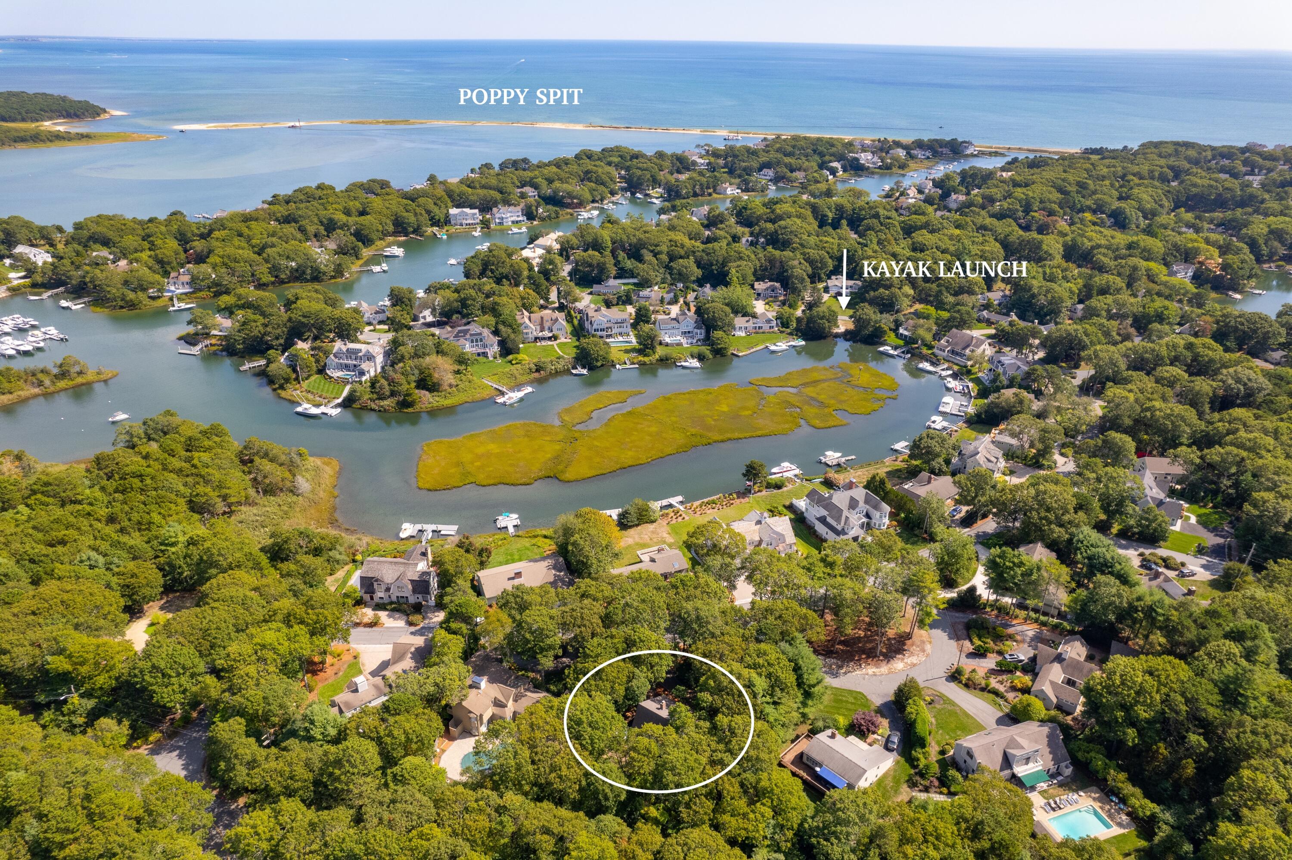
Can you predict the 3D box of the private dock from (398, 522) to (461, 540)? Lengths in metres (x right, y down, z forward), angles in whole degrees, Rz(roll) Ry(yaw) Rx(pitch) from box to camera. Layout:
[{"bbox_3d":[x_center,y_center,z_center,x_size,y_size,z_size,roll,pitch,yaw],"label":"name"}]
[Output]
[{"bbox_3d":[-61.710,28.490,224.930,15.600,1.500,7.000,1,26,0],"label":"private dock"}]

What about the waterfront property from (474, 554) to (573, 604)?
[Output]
[{"bbox_3d":[-30.230,36.340,195.660,21.300,5.800,12.300,-11,29,-21],"label":"waterfront property"}]

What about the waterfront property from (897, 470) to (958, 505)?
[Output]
[{"bbox_3d":[83.710,17.990,235.060,15.300,5.800,12.500,-16,31,-30],"label":"waterfront property"}]

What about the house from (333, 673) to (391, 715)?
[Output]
[{"bbox_3d":[-59.360,54.720,163.530,10.860,6.800,8.060,-16,31,-30],"label":"house"}]

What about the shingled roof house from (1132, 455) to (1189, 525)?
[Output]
[{"bbox_3d":[155.430,17.230,236.710,18.990,8.500,28.090,4,27,7],"label":"shingled roof house"}]

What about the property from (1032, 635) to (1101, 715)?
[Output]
[{"bbox_3d":[90.360,51.830,170.900,12.360,6.200,20.790,19,32,33],"label":"property"}]

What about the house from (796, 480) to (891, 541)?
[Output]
[{"bbox_3d":[56.590,21.910,222.090,18.000,9.800,18.500,-13,29,-25],"label":"house"}]

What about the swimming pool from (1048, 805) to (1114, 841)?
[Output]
[{"bbox_3d":[77.860,70.840,141.080,9.700,1.500,4.850,-8,28,-17],"label":"swimming pool"}]

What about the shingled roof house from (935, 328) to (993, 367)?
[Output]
[{"bbox_3d":[140.790,-37.140,352.490,18.070,9.000,18.350,-14,30,-26],"label":"shingled roof house"}]

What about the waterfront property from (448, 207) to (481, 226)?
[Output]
[{"bbox_3d":[-134.820,-160.690,594.300,20.500,12.500,13.000,-7,27,-14],"label":"waterfront property"}]

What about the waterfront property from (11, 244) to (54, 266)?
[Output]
[{"bbox_3d":[-366.300,-104.240,472.190,28.140,9.500,10.580,17,31,29],"label":"waterfront property"}]

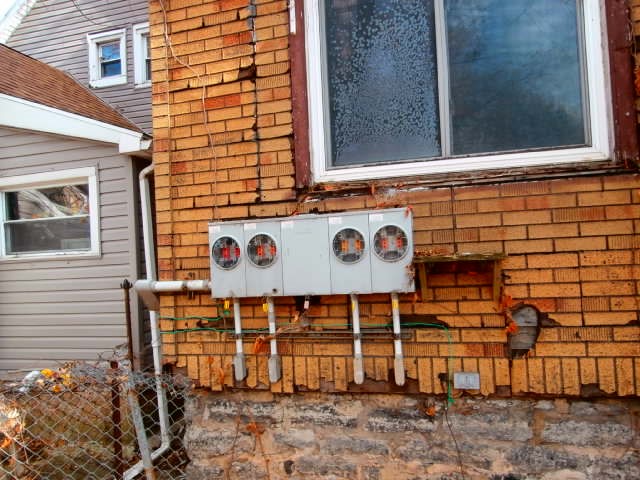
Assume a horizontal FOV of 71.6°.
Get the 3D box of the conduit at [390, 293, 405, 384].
[{"bbox_3d":[0.368,0.473,2.124,0.050,0.448,0.055,-3,-2,15],"label":"conduit"}]

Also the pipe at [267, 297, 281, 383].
[{"bbox_3d":[-0.244,0.512,2.291,0.050,0.444,0.055,-4,-2,15],"label":"pipe"}]

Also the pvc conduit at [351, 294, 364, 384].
[{"bbox_3d":[0.179,0.485,2.176,0.050,0.440,0.055,-3,-2,15],"label":"pvc conduit"}]

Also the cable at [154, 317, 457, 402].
[{"bbox_3d":[-0.142,0.597,2.292,1.565,0.407,0.040,-3,-2,15],"label":"cable"}]

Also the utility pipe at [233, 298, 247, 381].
[{"bbox_3d":[-0.432,0.523,2.342,0.050,0.437,0.055,-4,-2,15],"label":"utility pipe"}]

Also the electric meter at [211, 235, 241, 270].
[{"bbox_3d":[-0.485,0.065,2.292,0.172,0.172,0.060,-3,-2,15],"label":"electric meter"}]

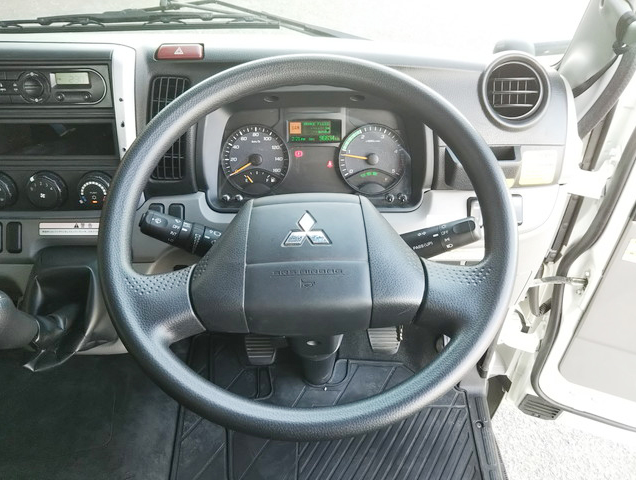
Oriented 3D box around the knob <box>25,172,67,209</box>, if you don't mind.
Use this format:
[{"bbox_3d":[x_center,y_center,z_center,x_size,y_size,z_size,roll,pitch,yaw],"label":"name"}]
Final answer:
[{"bbox_3d":[-0.341,-0.062,0.697,0.045,0.045,0.020,0,16,0],"label":"knob"}]

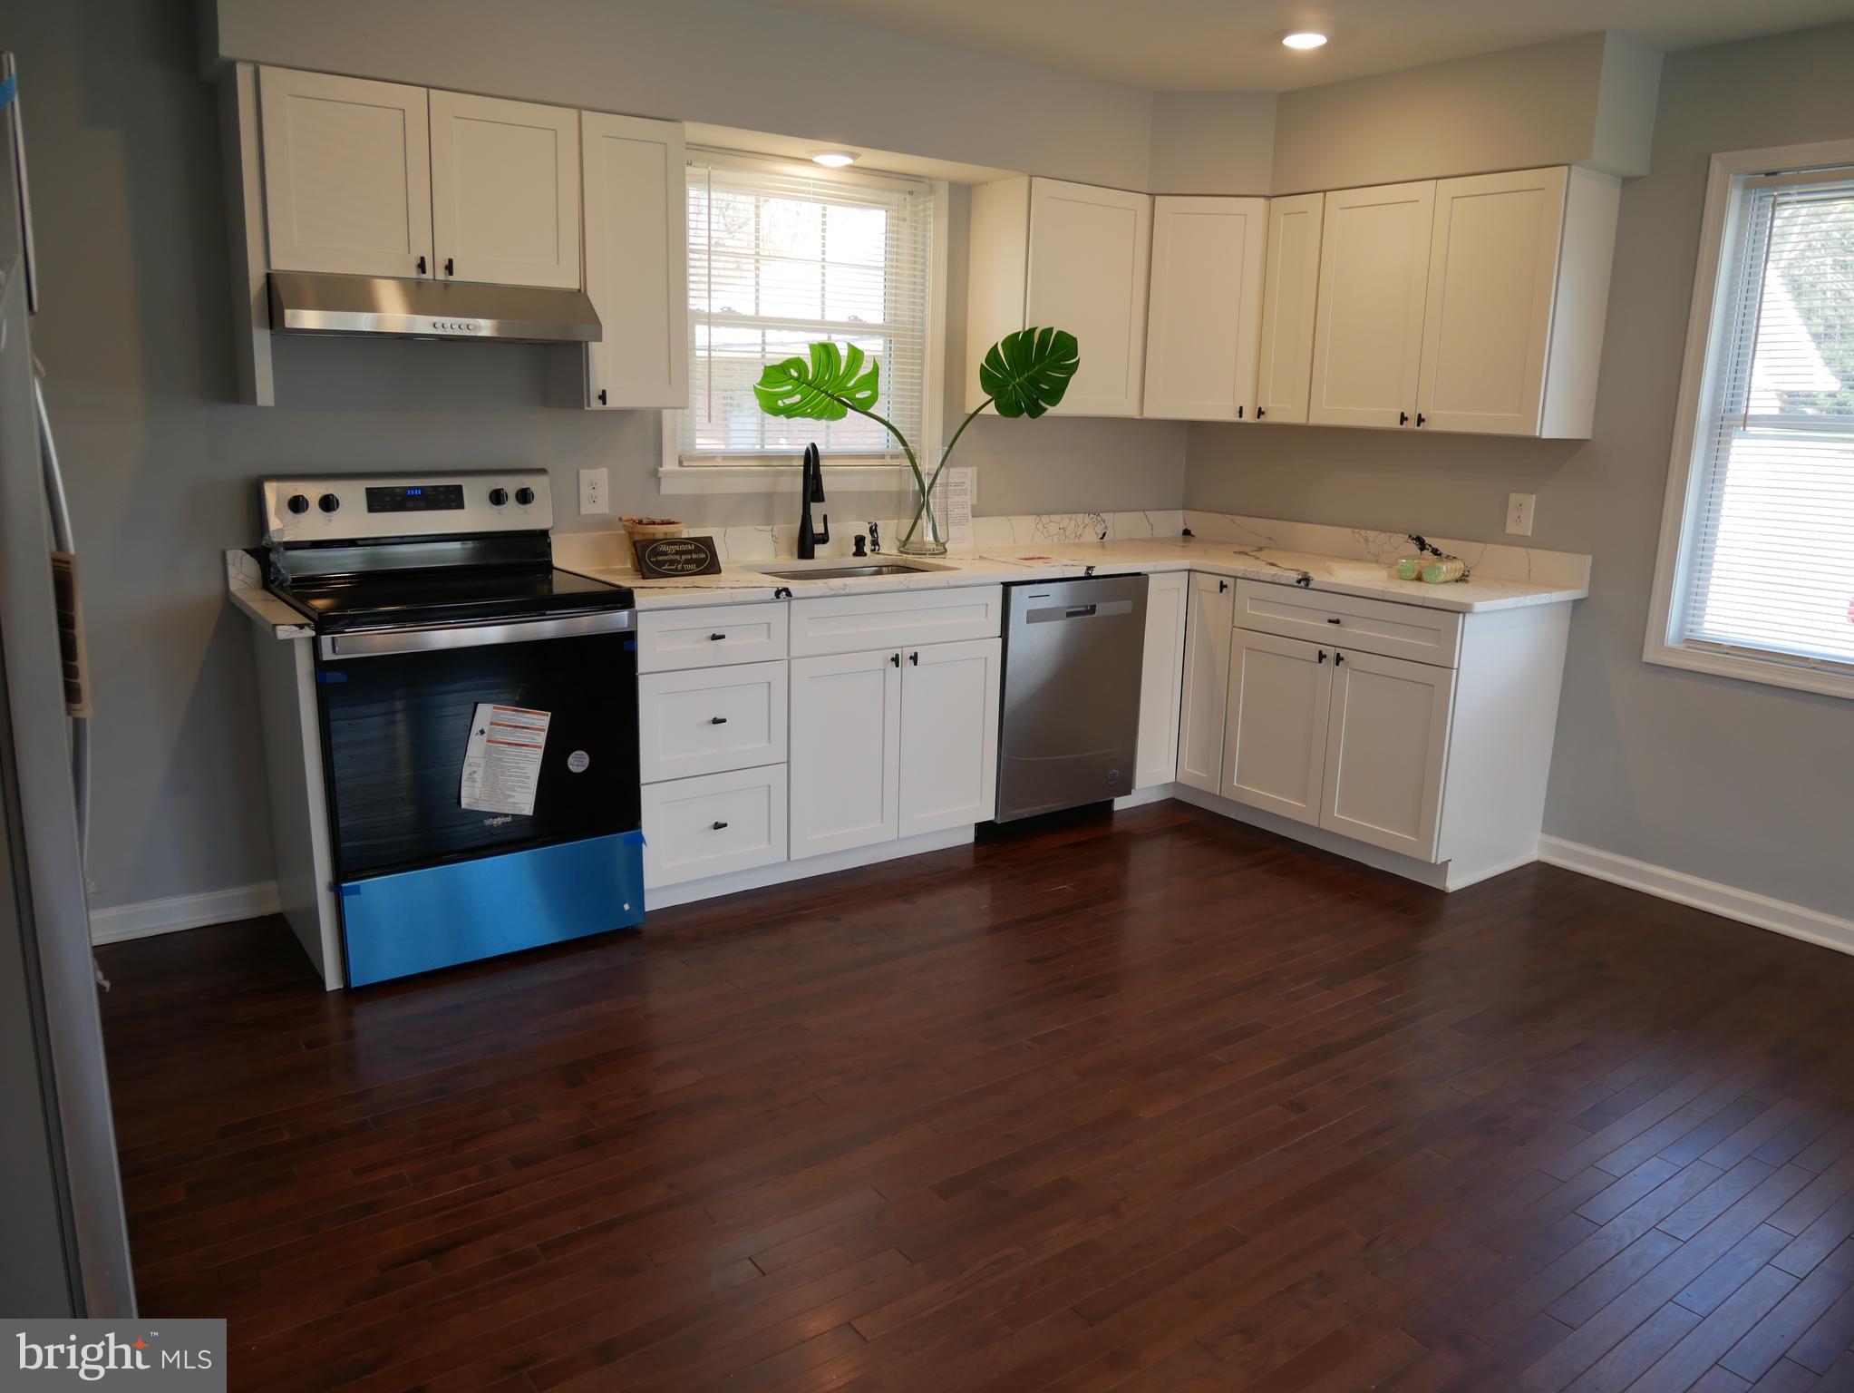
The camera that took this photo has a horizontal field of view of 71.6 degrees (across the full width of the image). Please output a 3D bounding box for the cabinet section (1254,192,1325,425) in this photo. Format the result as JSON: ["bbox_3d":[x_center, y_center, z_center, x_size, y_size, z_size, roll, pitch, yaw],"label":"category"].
[{"bbox_3d":[1.351,-1.318,4.444,0.318,0.763,0.229,-7,15,-35],"label":"cabinet section"}]

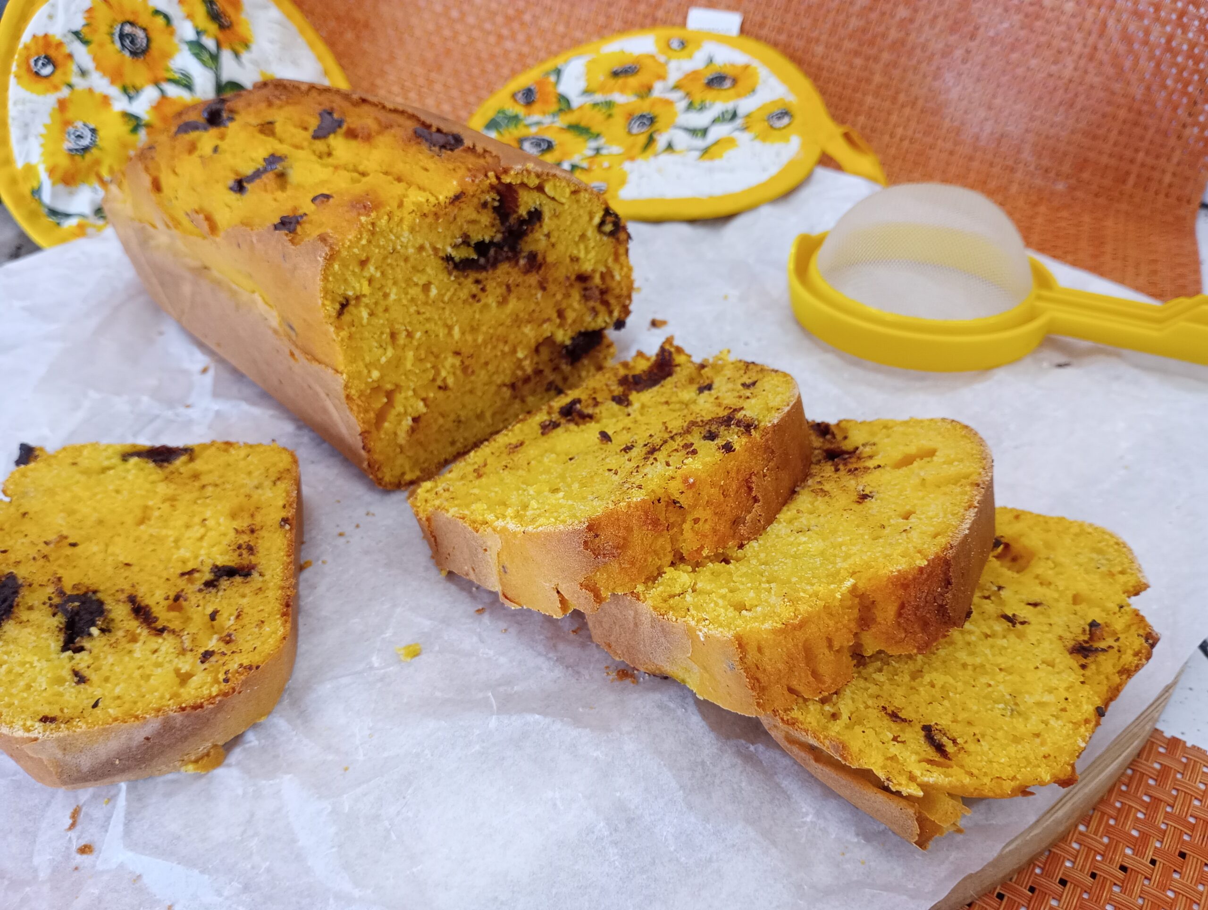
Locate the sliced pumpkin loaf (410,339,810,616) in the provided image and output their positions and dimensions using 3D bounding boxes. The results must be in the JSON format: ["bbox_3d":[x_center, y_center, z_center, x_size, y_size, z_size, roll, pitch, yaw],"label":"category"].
[{"bbox_3d":[0.015,0.003,0.256,0.103,0.020,0.077,-26,18,-28],"label":"sliced pumpkin loaf"}]

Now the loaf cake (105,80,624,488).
[{"bbox_3d":[-0.082,-0.079,0.335,0.106,0.084,0.151,-29,47,-33],"label":"loaf cake"}]

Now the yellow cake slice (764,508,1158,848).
[{"bbox_3d":[0.080,0.045,0.234,0.101,0.018,0.078,-22,37,-32],"label":"yellow cake slice"}]

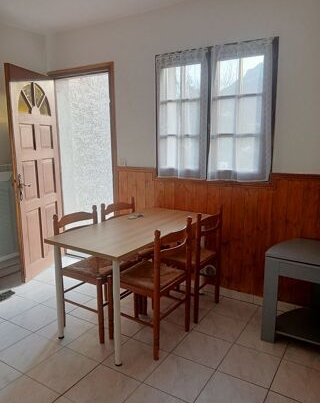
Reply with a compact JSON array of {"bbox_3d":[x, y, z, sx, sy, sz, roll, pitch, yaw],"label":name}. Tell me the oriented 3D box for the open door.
[{"bbox_3d":[-1.298,-0.289,3.666,0.045,2.080,0.785,2,12,14],"label":"open door"}]

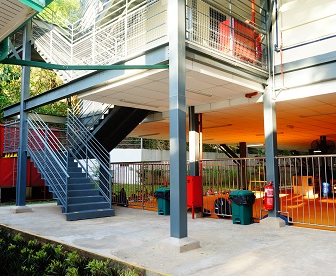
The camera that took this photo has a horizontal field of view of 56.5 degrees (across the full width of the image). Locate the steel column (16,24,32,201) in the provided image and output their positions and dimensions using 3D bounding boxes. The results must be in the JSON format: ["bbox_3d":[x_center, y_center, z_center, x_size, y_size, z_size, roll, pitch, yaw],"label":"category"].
[{"bbox_3d":[-4.164,-0.779,9.102,0.200,5.420,0.200,5,-8,-45],"label":"steel column"}]

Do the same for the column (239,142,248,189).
[{"bbox_3d":[4.043,1.500,16.854,0.260,2.500,0.260,5,-8,-45],"label":"column"}]

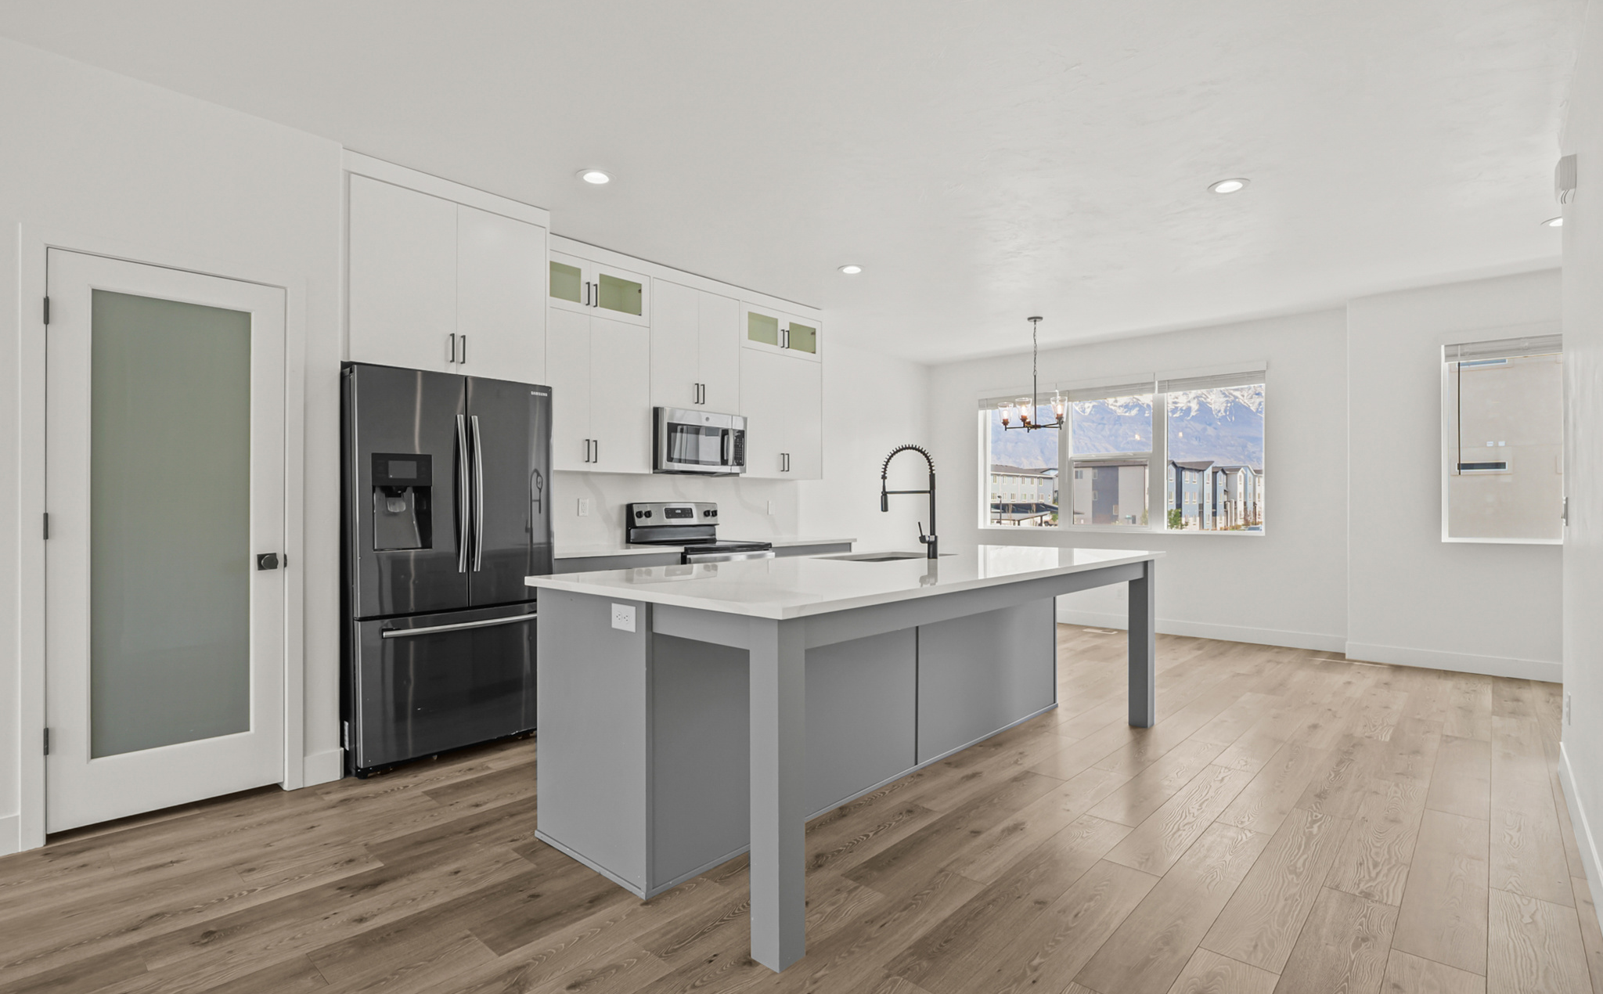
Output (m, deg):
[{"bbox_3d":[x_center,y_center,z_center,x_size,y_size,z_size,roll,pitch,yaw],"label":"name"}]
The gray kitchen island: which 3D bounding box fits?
[{"bbox_3d":[0.510,0.755,3.420,1.299,0.904,3.065,0,-1,43],"label":"gray kitchen island"}]

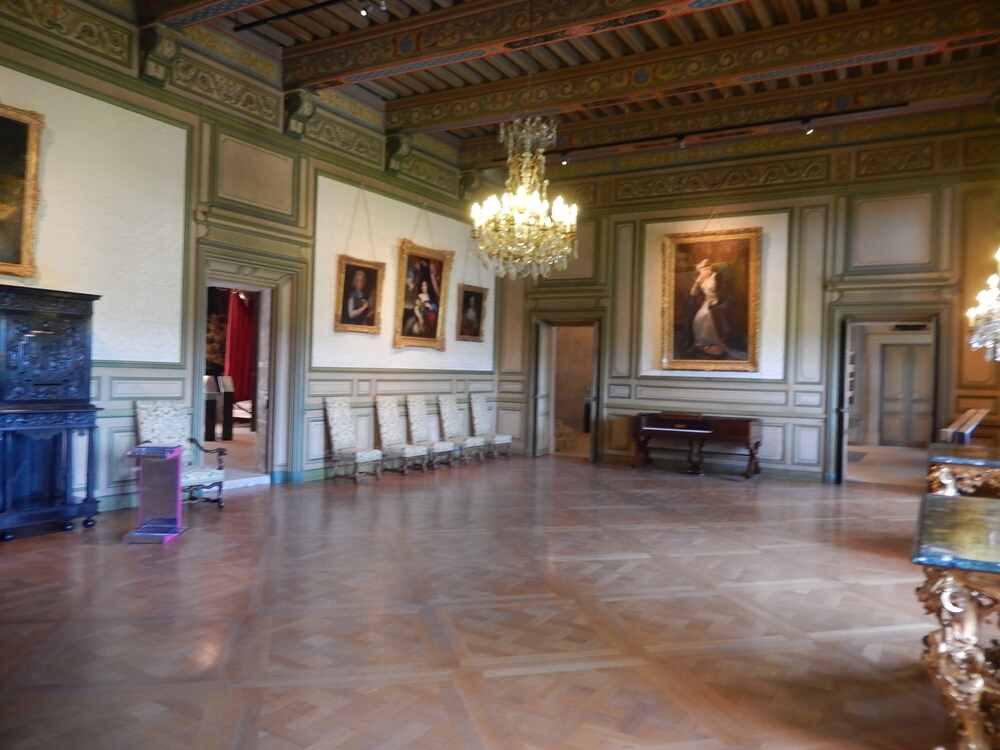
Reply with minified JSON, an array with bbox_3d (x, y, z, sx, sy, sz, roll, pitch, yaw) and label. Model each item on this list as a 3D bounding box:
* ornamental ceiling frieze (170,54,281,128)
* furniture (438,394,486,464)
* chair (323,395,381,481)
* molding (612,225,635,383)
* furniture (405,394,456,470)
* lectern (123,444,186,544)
[{"bbox_3d":[-3.086,-3.246,8.276,0.064,0.376,1.488,2,1,31],"label":"ornamental ceiling frieze"},{"bbox_3d":[-0.658,0.931,12.539,0.585,1.161,0.537,2,0,31],"label":"furniture"},{"bbox_3d":[-1.979,0.874,9.810,0.592,1.120,0.528,2,1,31],"label":"chair"},{"bbox_3d":[2.098,-1.284,12.299,0.373,2.656,0.040,2,1,31],"label":"molding"},{"bbox_3d":[-1.127,0.920,11.760,0.585,1.161,0.521,2,0,31],"label":"furniture"},{"bbox_3d":[-3.097,1.064,6.508,0.363,0.798,0.474,2,0,-7],"label":"lectern"}]

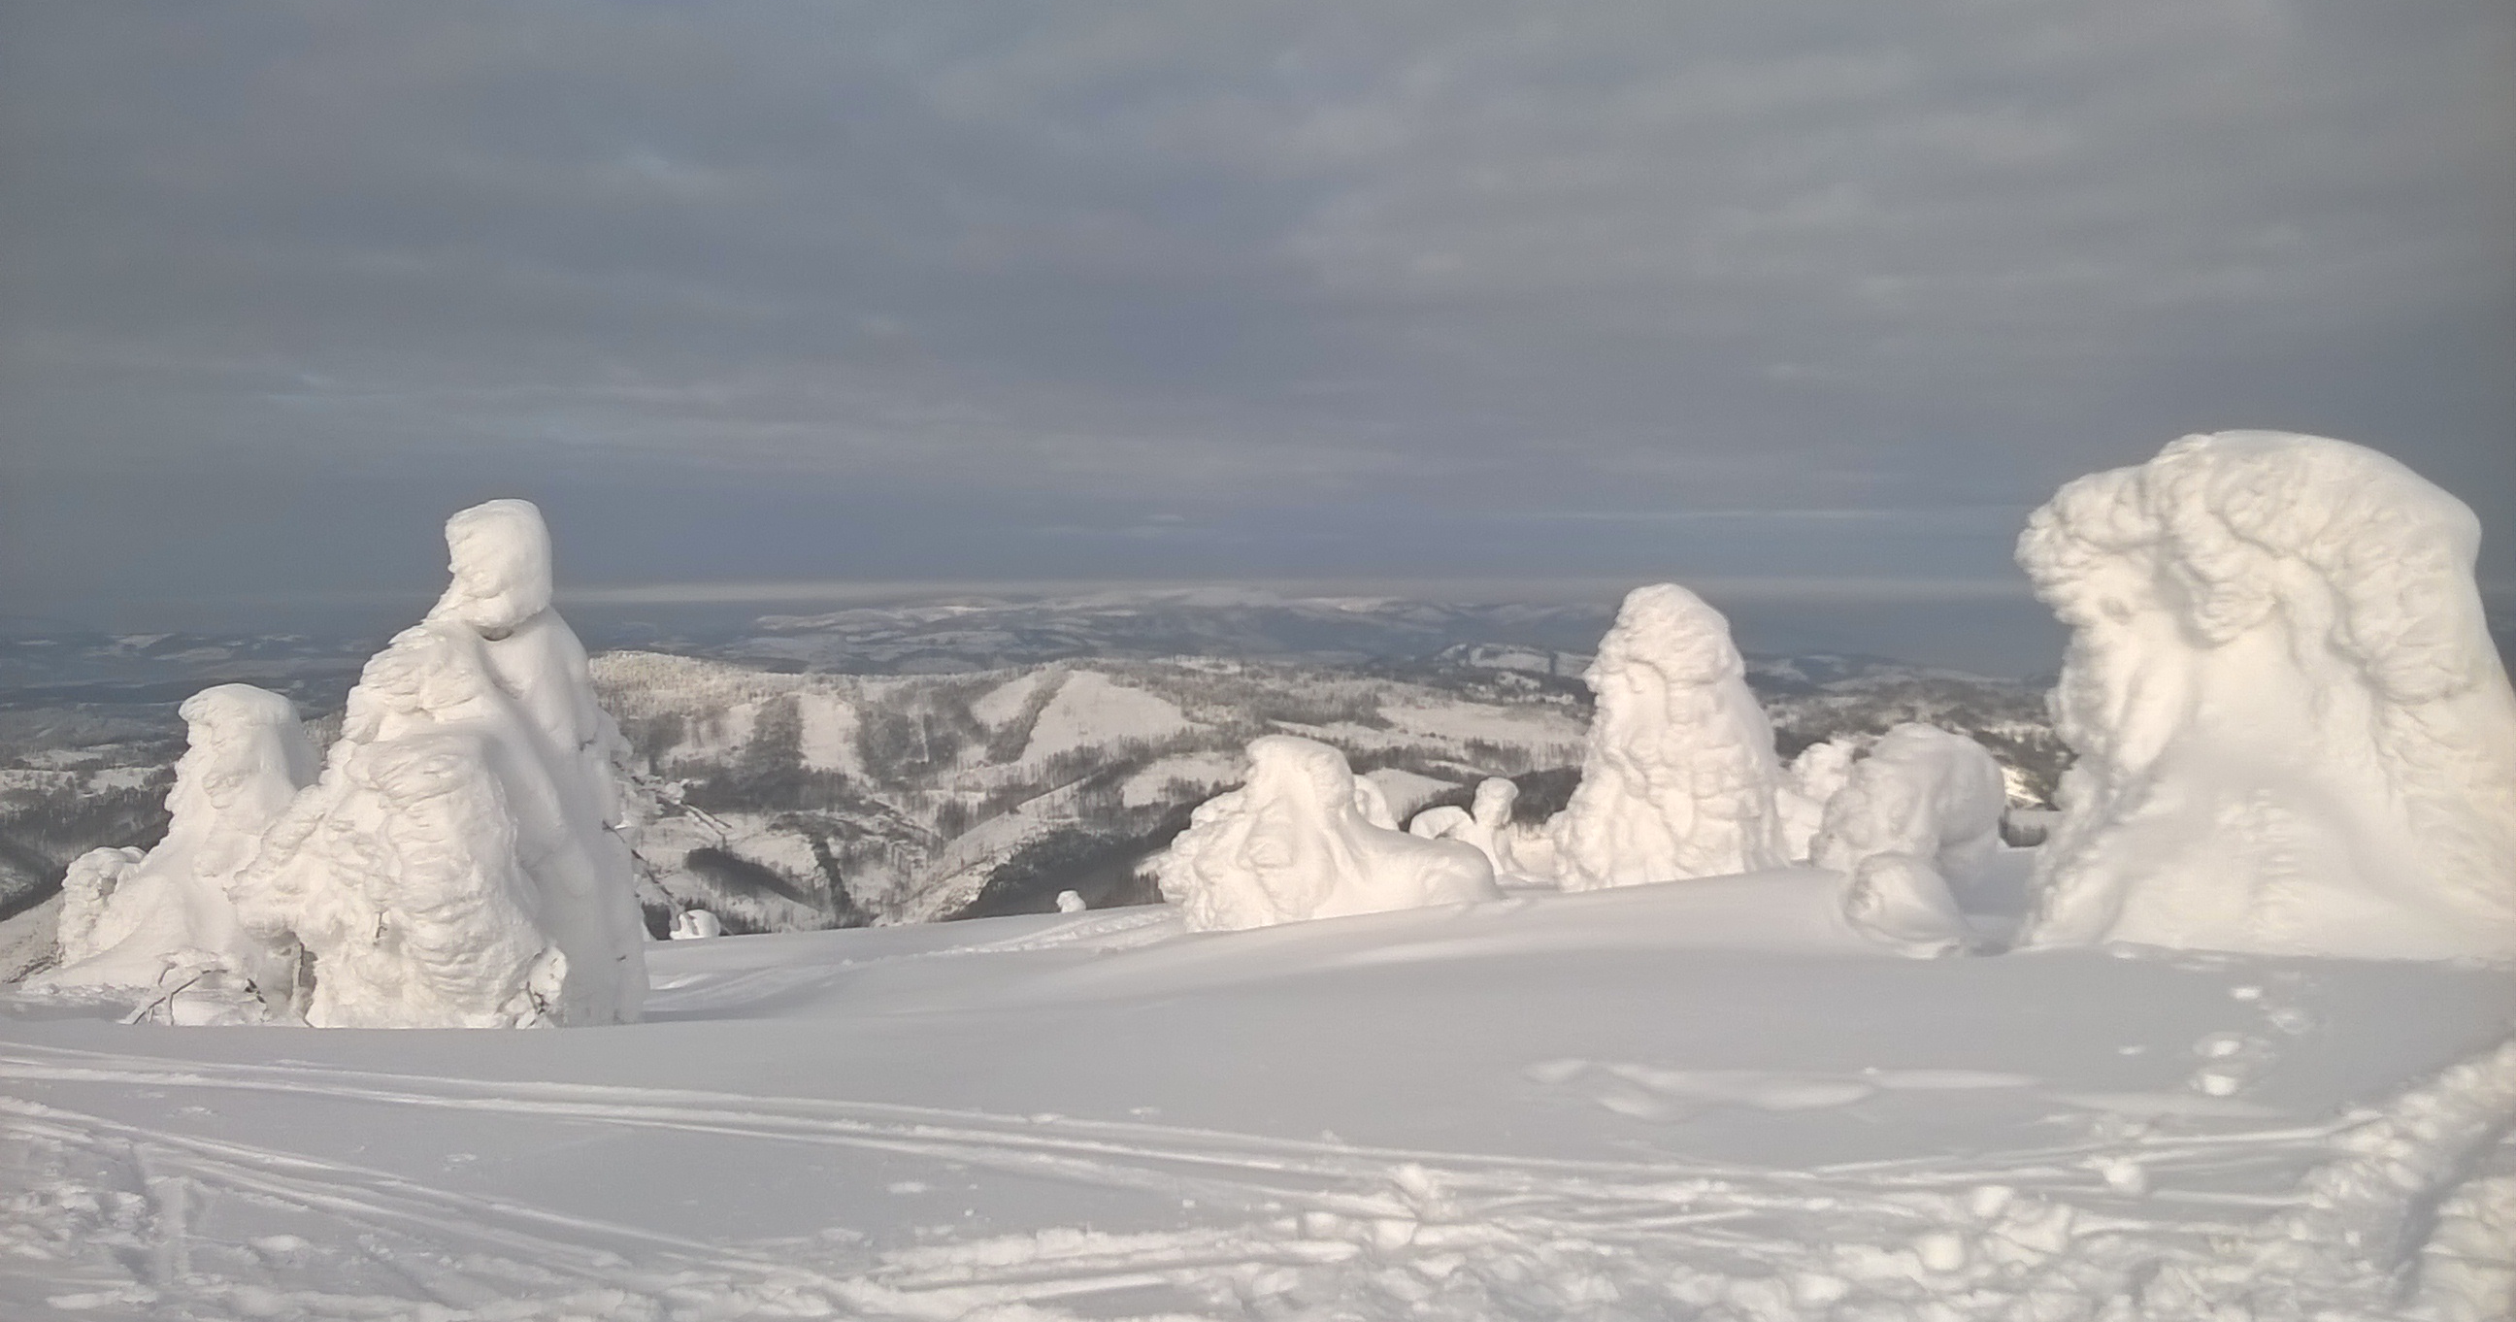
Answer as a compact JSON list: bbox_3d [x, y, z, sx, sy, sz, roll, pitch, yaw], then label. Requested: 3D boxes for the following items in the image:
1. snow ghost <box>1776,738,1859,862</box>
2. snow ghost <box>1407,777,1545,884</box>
[{"bbox_3d":[4.750,1.223,18.500,1.004,1.134,1.000,0,2,0],"label":"snow ghost"},{"bbox_3d":[1.792,1.407,18.000,1.103,0.898,0.900,0,2,0],"label":"snow ghost"}]

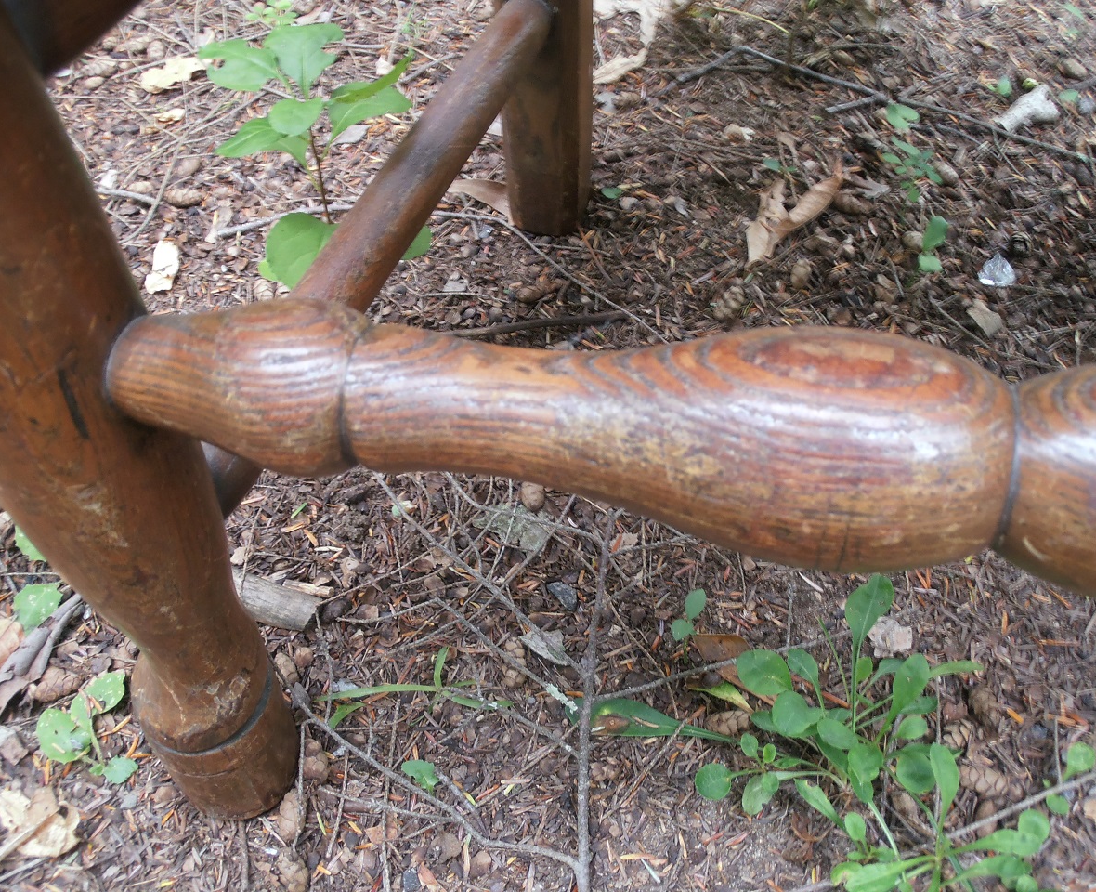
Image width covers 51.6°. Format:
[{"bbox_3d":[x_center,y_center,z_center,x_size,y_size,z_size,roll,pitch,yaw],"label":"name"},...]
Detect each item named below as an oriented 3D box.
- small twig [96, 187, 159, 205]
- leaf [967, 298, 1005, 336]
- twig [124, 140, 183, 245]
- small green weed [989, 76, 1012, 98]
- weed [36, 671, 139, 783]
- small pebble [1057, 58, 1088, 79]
[{"bbox_3d":[-0.253,-0.150,0.677,0.049,0.006,0.006,13,45,13],"label":"small twig"},{"bbox_3d":[0.232,-0.068,0.602,0.015,0.007,0.030,-15,48,-14],"label":"leaf"},{"bbox_3d":[-0.223,-0.150,0.662,0.013,0.006,0.104,5,48,5],"label":"twig"},{"bbox_3d":[0.294,-0.233,0.733,0.015,0.013,0.011,22,51,19],"label":"small green weed"},{"bbox_3d":[-0.162,0.102,0.406,0.037,0.020,0.033,0,44,0],"label":"weed"},{"bbox_3d":[0.347,-0.250,0.750,0.019,0.011,0.013,31,54,25],"label":"small pebble"}]

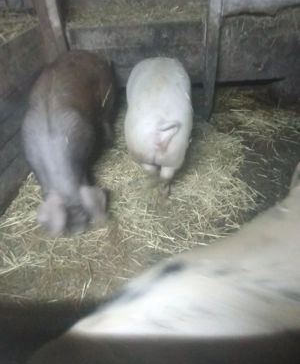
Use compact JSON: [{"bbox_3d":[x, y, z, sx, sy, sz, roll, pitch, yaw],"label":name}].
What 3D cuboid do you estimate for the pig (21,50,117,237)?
[{"bbox_3d":[-0.476,-0.375,2.242,0.470,0.676,1.352,-2,40,3],"label":"pig"}]

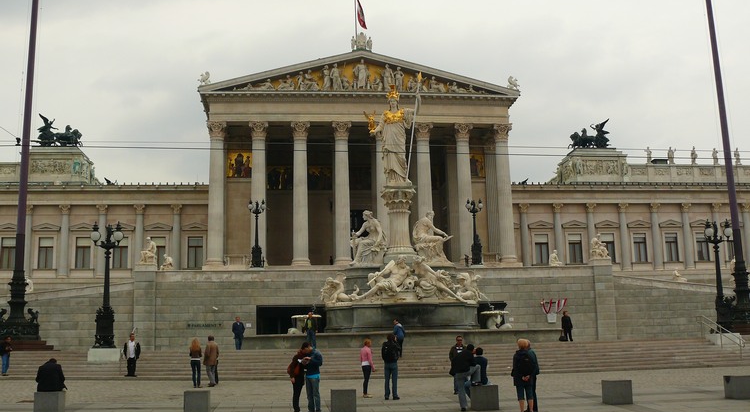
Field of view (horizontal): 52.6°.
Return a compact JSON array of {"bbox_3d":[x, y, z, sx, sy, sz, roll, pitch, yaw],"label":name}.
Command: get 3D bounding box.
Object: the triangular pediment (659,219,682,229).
[{"bbox_3d":[32.135,1.966,82.371,2.677,0.877,0.450,0,-9,-6],"label":"triangular pediment"}]

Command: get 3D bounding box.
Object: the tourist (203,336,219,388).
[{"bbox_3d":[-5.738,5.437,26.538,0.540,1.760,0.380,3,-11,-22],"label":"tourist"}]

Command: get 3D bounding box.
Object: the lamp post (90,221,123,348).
[{"bbox_3d":[-10.799,3.196,30.576,1.272,5.090,1.209,0,-10,-6],"label":"lamp post"}]

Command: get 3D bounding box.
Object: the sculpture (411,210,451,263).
[{"bbox_3d":[3.009,1.663,39.394,2.063,2.826,1.450,-1,-10,0],"label":"sculpture"}]

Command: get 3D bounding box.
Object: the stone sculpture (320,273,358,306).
[{"bbox_3d":[-1.844,4.459,40.754,1.900,1.714,1.300,2,-10,-19],"label":"stone sculpture"}]

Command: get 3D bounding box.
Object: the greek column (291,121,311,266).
[{"bbox_3d":[-5.821,-0.952,59.637,1.550,11.512,1.550,0,-10,-6],"label":"greek column"}]

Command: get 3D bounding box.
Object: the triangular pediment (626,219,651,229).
[{"bbox_3d":[28.210,1.916,80.949,2.800,1.047,0.500,0,-10,-6],"label":"triangular pediment"}]

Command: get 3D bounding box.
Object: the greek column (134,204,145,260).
[{"bbox_3d":[-23.567,3.427,75.883,1.000,7.148,1.000,0,-9,-6],"label":"greek column"}]

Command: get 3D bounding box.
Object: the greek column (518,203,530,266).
[{"bbox_3d":[14.934,3.215,75.034,0.980,7.026,0.980,0,-10,-5],"label":"greek column"}]

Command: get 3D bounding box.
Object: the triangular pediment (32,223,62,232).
[{"bbox_3d":[-30.862,2.004,71.319,2.620,0.820,0.500,0,-10,-5],"label":"triangular pediment"}]

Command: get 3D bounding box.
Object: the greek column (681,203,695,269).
[{"bbox_3d":[33.954,3.284,81.993,1.000,7.205,1.000,0,-9,-6],"label":"greek column"}]

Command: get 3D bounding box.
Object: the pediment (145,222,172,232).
[{"bbox_3d":[-20.582,1.972,72.204,2.620,0.820,0.500,0,-10,-5],"label":"pediment"}]

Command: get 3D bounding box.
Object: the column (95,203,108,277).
[{"bbox_3d":[-27.201,3.459,75.493,1.000,7.211,1.000,0,-9,-6],"label":"column"}]

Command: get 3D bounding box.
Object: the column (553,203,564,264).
[{"bbox_3d":[17.369,2.994,71.134,0.950,6.500,0.950,0,-10,-6],"label":"column"}]

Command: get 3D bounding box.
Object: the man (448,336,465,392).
[{"bbox_3d":[2.498,4.814,22.956,0.560,1.740,0.400,1,-10,-10],"label":"man"}]

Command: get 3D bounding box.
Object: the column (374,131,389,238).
[{"bbox_3d":[0.872,-1.222,66.602,1.500,12.659,1.500,0,-10,-6],"label":"column"}]

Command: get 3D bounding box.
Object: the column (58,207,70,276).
[{"bbox_3d":[-27.423,3.128,66.890,1.000,6.407,1.000,0,-10,-6],"label":"column"}]

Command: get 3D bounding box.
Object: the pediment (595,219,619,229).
[{"bbox_3d":[21.984,1.728,71.760,2.406,0.908,0.450,0,-10,-6],"label":"pediment"}]

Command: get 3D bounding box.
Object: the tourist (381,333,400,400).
[{"bbox_3d":[0.430,4.451,21.054,0.550,1.790,0.420,-3,-10,12],"label":"tourist"}]

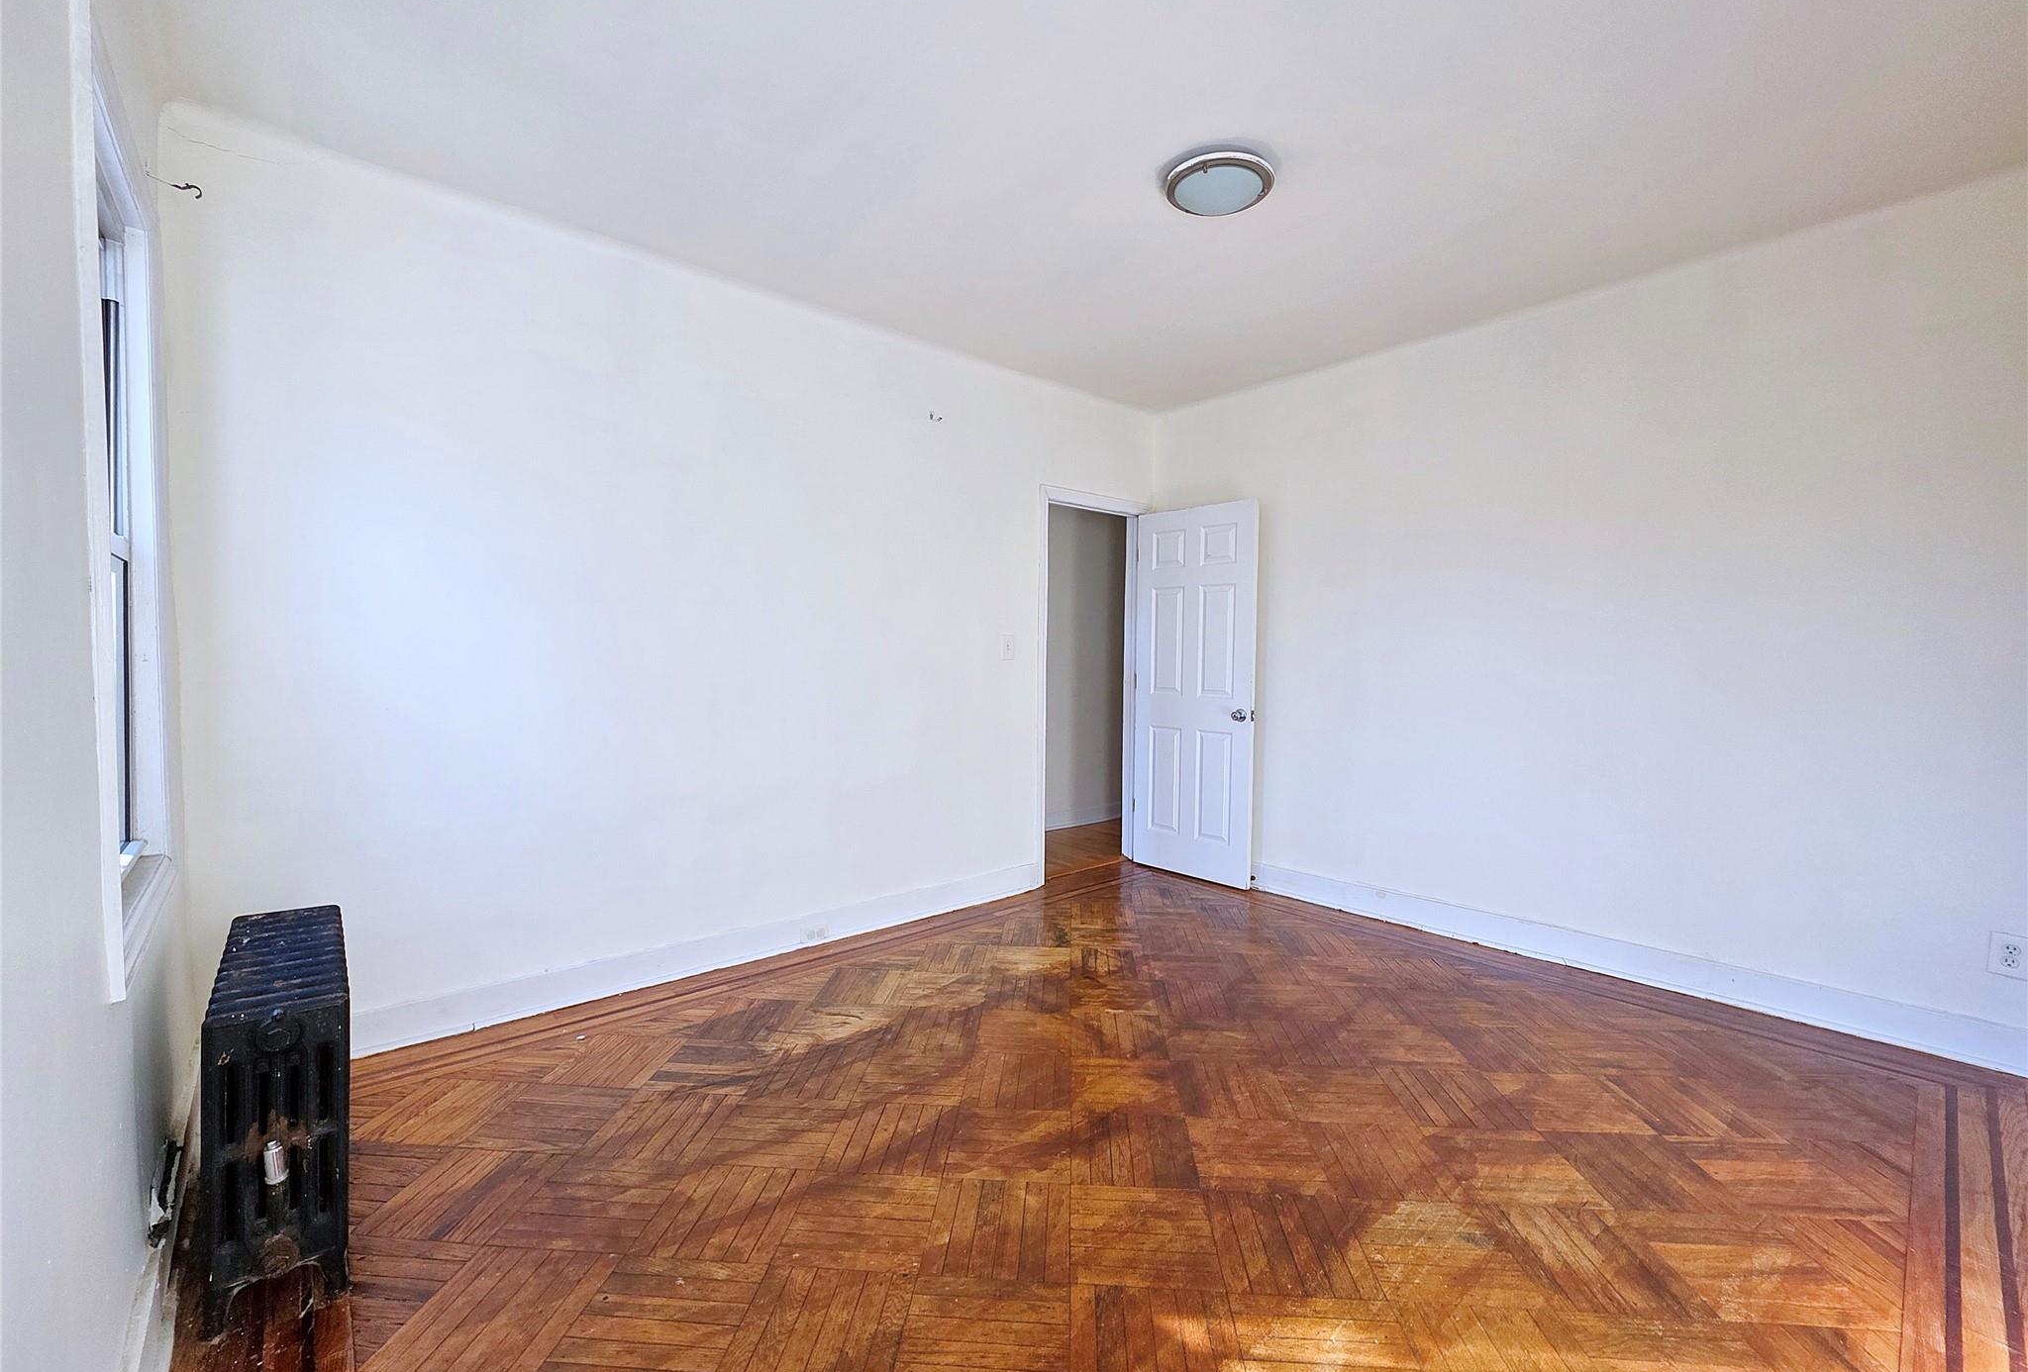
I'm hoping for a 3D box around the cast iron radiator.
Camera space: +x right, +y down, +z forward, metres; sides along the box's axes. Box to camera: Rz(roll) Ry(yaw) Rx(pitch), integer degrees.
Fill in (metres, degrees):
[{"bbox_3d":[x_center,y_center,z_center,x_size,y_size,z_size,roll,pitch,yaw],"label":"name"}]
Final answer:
[{"bbox_3d":[-1.601,0.871,1.677,0.194,0.581,0.719,-2,3,-42],"label":"cast iron radiator"}]

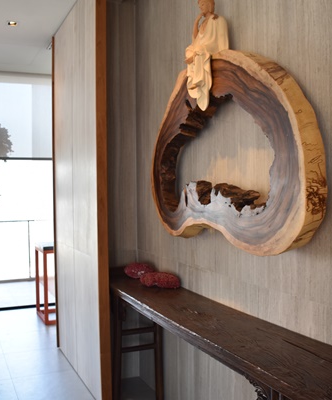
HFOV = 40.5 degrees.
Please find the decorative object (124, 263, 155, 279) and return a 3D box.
[{"bbox_3d":[-0.186,0.506,3.230,0.220,0.110,0.125,-1,0,1],"label":"decorative object"}]

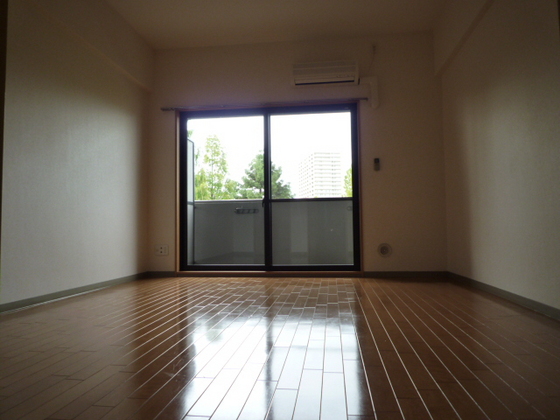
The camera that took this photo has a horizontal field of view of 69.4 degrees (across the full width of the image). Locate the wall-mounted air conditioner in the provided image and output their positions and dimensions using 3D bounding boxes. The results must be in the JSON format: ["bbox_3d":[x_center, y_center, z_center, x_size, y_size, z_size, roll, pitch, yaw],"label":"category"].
[{"bbox_3d":[0.490,-1.429,4.314,0.675,0.223,0.190,-1,-3,7],"label":"wall-mounted air conditioner"}]

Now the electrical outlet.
[{"bbox_3d":[-1.331,0.454,4.548,0.166,0.123,0.012,-1,-3,7],"label":"electrical outlet"}]

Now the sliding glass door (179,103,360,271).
[{"bbox_3d":[-0.145,-0.239,4.560,2.023,1.829,0.100,-1,-3,7],"label":"sliding glass door"}]

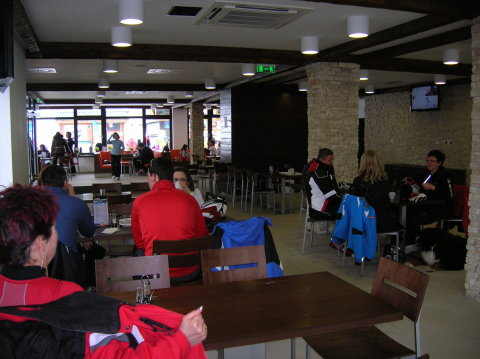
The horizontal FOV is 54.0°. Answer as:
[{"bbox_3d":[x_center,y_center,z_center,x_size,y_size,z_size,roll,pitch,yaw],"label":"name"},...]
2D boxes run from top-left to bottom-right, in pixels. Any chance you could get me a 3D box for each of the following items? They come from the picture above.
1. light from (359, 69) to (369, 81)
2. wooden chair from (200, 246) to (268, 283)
[{"bbox_3d":[2.495,-2.120,9.486,0.235,0.190,0.235,-2,6,-18],"label":"light"},{"bbox_3d":[0.042,0.877,2.792,0.430,0.860,0.520,-2,6,-18],"label":"wooden chair"}]

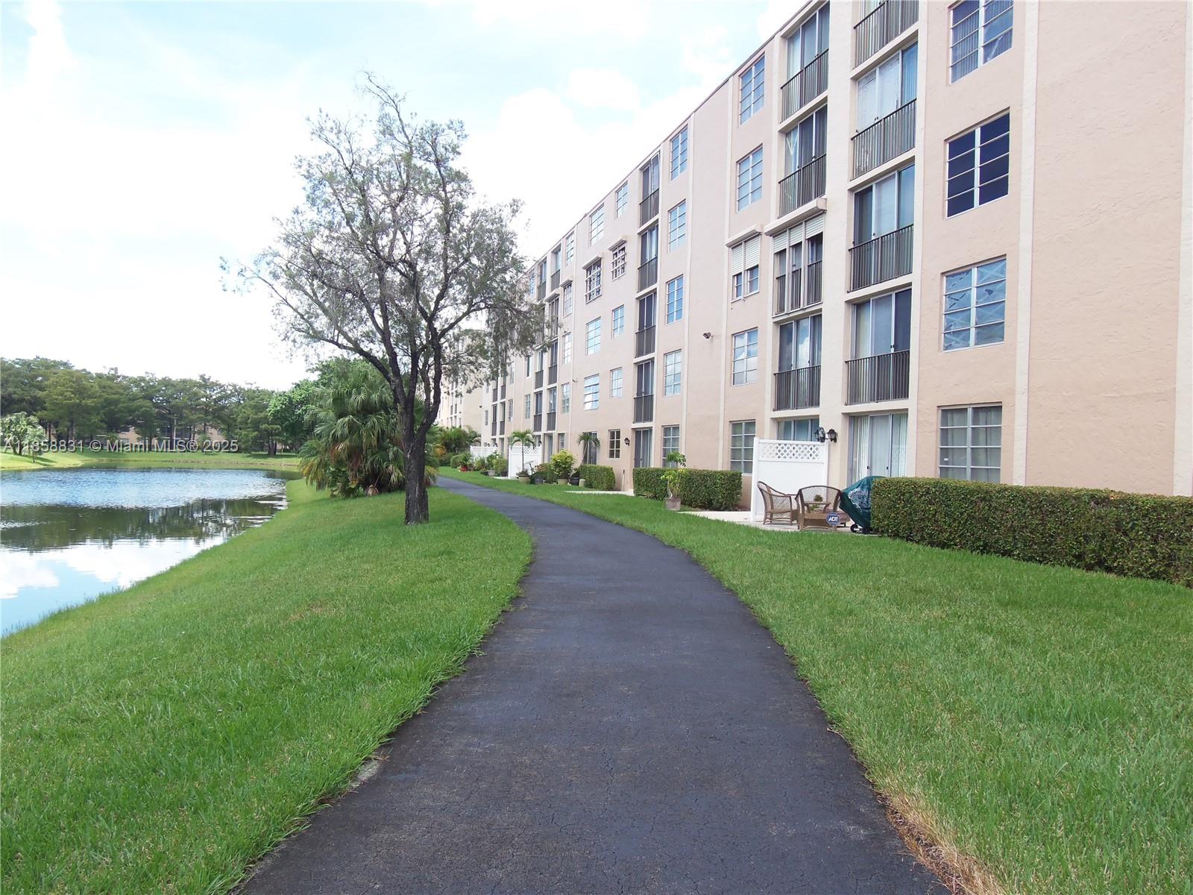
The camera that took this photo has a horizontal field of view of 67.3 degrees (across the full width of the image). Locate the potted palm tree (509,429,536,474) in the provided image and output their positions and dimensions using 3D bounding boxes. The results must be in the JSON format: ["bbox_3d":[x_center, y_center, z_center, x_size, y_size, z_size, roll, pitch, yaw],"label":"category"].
[{"bbox_3d":[-3.651,0.410,45.808,1.380,2.668,1.420,2,-1,-16],"label":"potted palm tree"}]

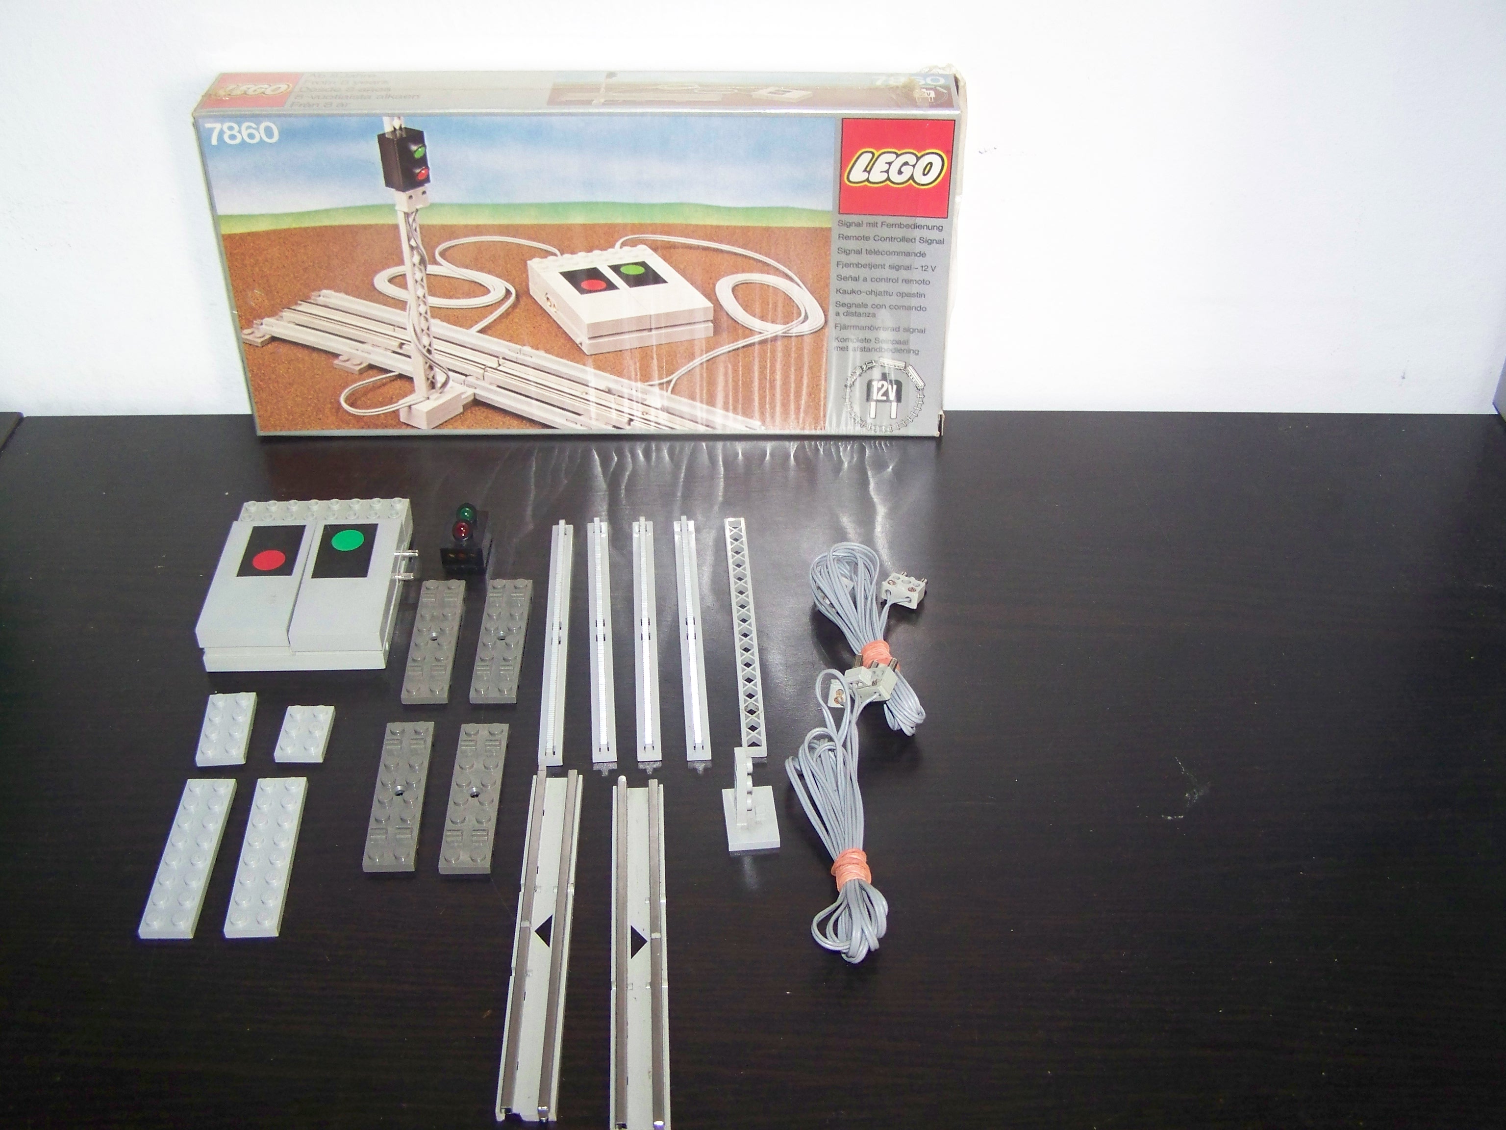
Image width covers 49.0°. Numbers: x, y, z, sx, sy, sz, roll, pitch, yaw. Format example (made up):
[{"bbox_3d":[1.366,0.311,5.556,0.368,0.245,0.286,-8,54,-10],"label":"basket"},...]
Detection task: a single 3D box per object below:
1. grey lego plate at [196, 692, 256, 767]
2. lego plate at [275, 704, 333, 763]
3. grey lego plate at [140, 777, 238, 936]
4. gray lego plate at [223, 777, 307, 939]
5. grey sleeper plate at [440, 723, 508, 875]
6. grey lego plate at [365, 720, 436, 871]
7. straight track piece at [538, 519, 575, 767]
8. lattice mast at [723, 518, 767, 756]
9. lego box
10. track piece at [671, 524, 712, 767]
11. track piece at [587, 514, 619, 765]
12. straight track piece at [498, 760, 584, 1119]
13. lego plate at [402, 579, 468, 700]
[{"bbox_3d":[-0.180,0.056,0.566,0.016,0.005,0.032,-3,39,-5],"label":"grey lego plate"},{"bbox_3d":[-0.153,0.057,0.564,0.016,0.005,0.024,0,38,-2],"label":"lego plate"},{"bbox_3d":[-0.177,0.091,0.521,0.016,0.005,0.064,0,39,-2],"label":"grey lego plate"},{"bbox_3d":[-0.154,0.092,0.527,0.016,0.005,0.064,-2,39,-3],"label":"gray lego plate"},{"bbox_3d":[-0.092,0.076,0.546,0.016,0.005,0.064,-1,39,-1],"label":"grey sleeper plate"},{"bbox_3d":[-0.117,0.075,0.547,0.016,0.005,0.064,-2,39,-2],"label":"grey lego plate"},{"bbox_3d":[-0.072,0.025,0.606,0.008,0.007,0.128,-1,39,-3],"label":"straight track piece"},{"bbox_3d":[-0.003,0.023,0.612,0.008,0.004,0.128,-2,39,-3],"label":"lattice mast"},{"bbox_3d":[-0.066,-0.125,0.681,0.289,0.145,0.040,0,39,-1],"label":"lego box"},{"bbox_3d":[-0.023,0.023,0.610,0.008,0.006,0.128,-2,39,-3],"label":"track piece"},{"bbox_3d":[-0.056,0.024,0.609,0.008,0.006,0.128,-3,39,-4],"label":"track piece"},{"bbox_3d":[-0.063,0.109,0.501,0.016,0.006,0.130,0,38,-2],"label":"straight track piece"},{"bbox_3d":[-0.116,0.027,0.606,0.016,0.005,0.064,-1,39,-2],"label":"lego plate"}]

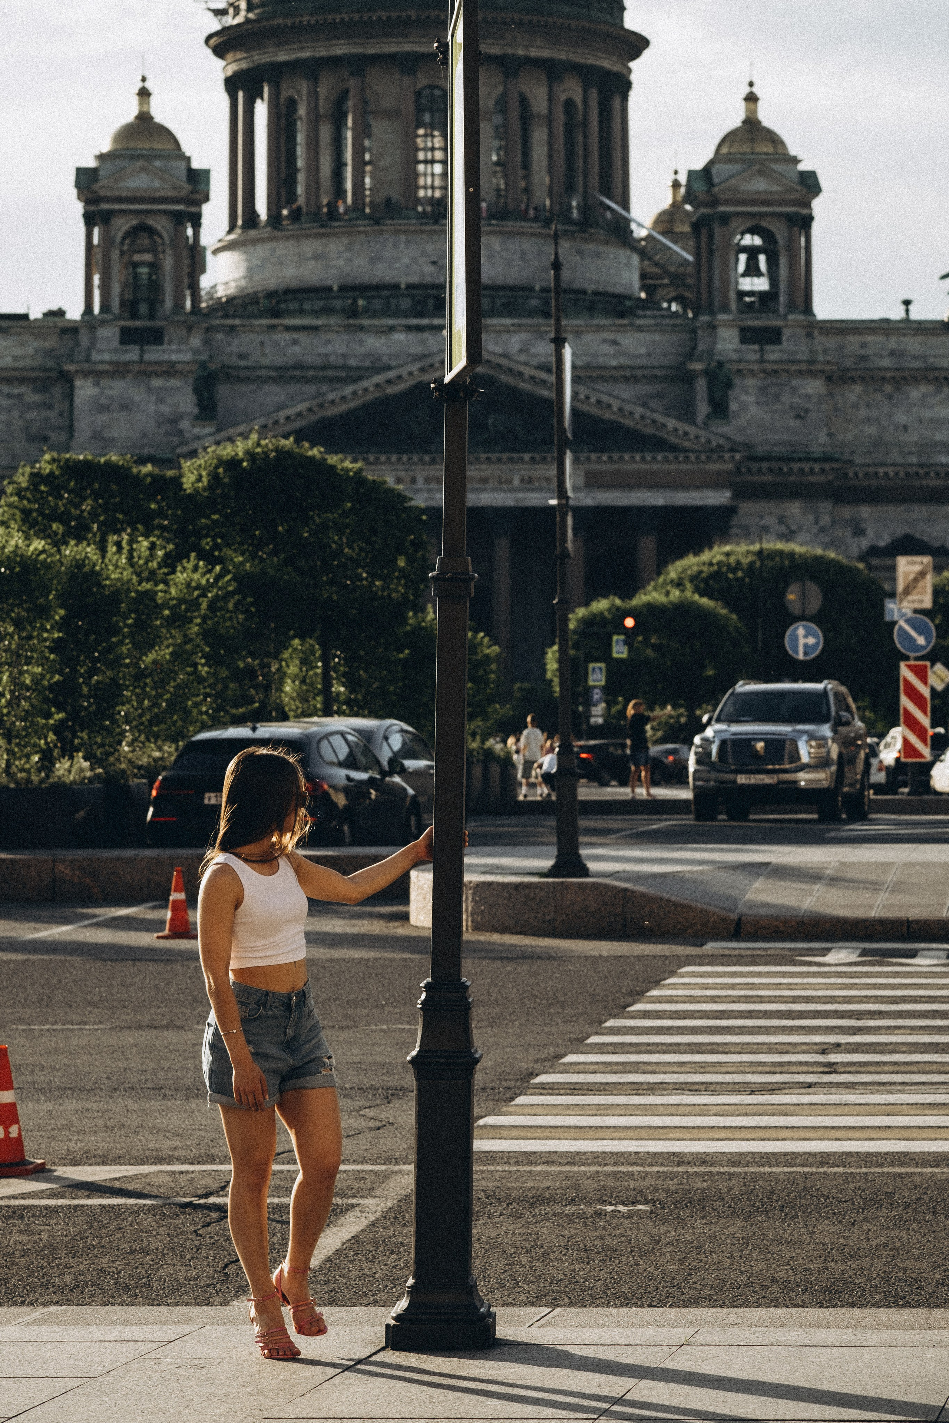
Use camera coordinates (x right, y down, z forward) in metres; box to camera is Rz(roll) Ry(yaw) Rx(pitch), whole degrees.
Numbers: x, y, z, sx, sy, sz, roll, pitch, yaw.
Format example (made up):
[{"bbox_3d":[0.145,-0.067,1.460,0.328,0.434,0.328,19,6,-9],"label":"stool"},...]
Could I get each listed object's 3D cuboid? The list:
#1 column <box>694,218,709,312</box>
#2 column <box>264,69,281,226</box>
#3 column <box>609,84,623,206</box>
[{"bbox_3d":[18.548,-36.445,310.200,1.200,8.200,1.200,0,0,-4],"label":"column"},{"bbox_3d":[-18.301,-51.200,344.000,1.450,14.000,1.450,0,0,0],"label":"column"},{"bbox_3d":[12.359,-49.074,332.000,1.300,13.100,1.300,0,0,-4],"label":"column"}]

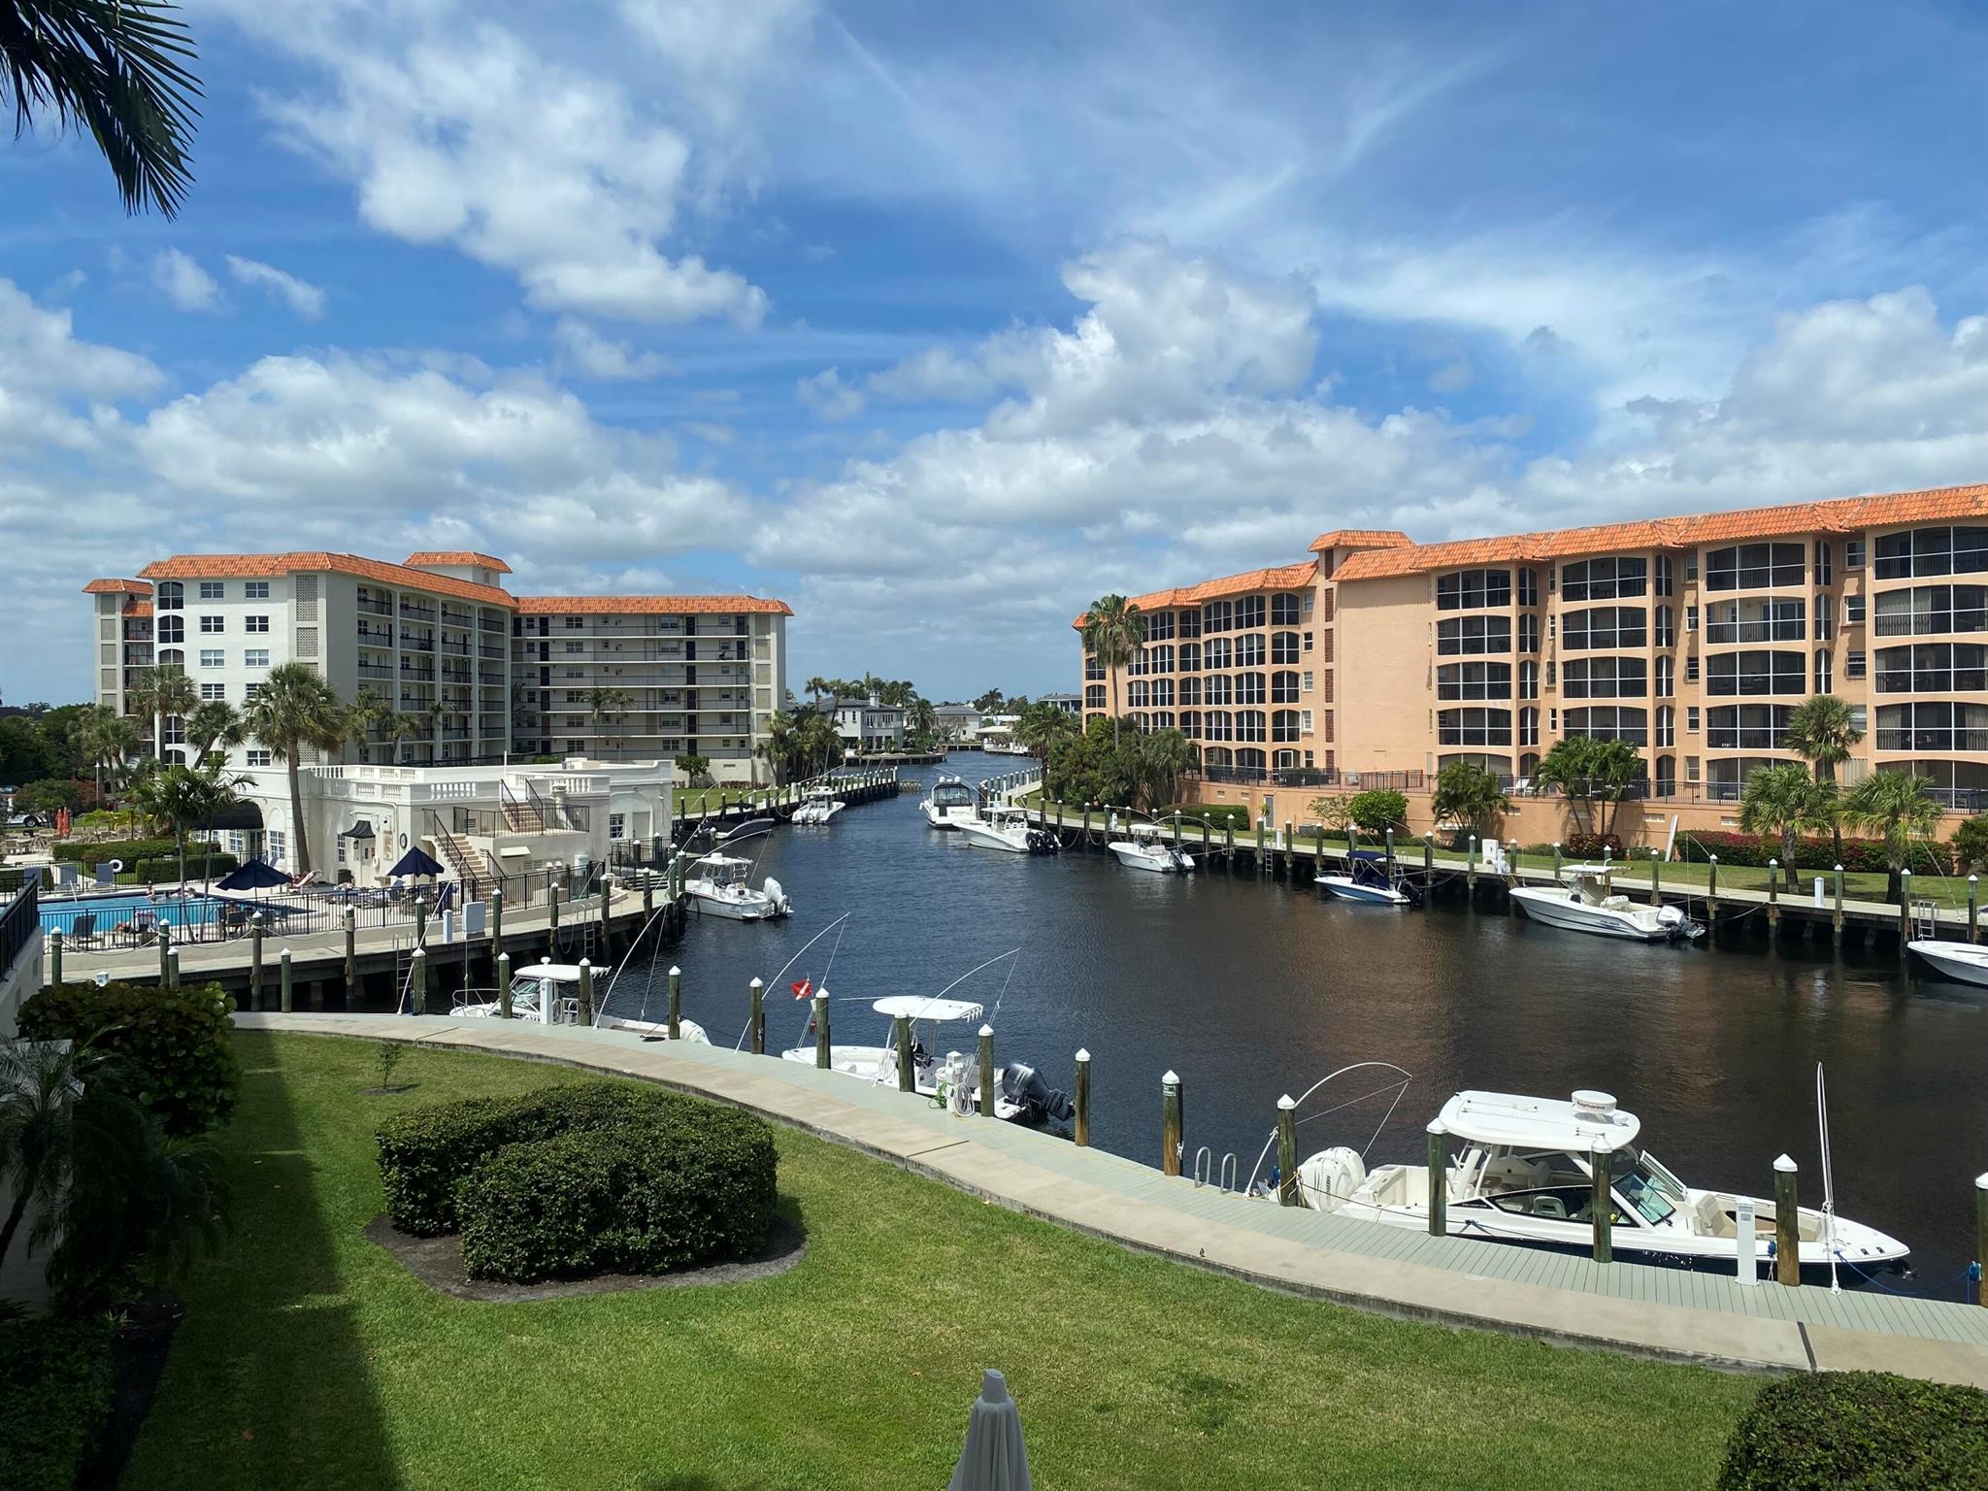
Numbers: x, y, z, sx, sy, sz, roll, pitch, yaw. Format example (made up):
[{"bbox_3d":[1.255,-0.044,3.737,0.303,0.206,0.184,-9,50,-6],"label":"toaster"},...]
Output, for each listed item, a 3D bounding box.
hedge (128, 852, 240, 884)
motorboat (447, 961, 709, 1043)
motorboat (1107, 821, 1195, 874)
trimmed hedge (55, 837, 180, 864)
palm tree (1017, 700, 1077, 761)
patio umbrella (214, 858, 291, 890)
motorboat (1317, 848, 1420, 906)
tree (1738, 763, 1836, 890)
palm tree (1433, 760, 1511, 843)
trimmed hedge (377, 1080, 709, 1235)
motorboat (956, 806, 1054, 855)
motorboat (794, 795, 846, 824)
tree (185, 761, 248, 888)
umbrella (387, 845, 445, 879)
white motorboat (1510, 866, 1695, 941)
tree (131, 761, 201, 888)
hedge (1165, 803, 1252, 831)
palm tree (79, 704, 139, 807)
[{"bbox_3d":[-35.904,5.484,66.606,4.182,1.020,1.326,-1,1,-39],"label":"hedge"},{"bbox_3d":[-10.702,6.904,38.435,8.100,2.700,2.550,0,1,23],"label":"motorboat"},{"bbox_3d":[8.925,5.982,88.026,2.550,2.652,7.548,-1,1,-31],"label":"motorboat"},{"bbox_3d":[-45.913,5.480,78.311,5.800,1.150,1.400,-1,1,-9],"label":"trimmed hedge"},{"bbox_3d":[5.024,0.252,140.000,5.800,9.000,5.800,0,1,0],"label":"palm tree"},{"bbox_3d":[-26.657,5.174,53.903,2.500,2.400,2.500,-1,1,-26],"label":"patio umbrella"},{"bbox_3d":[17.637,6.320,70.928,2.150,2.250,6.000,-1,1,-36],"label":"motorboat"},{"bbox_3d":[32.656,3.424,61.500,4.000,5.250,4.000,0,1,0],"label":"tree"},{"bbox_3d":[26.795,3.327,83.640,4.284,4.896,4.284,0,1,18],"label":"palm tree"},{"bbox_3d":[-6.856,6.292,23.271,4.800,1.330,1.950,-1,1,-35],"label":"trimmed hedge"},{"bbox_3d":[0.459,5.541,101.467,3.200,2.900,11.300,-1,1,-31],"label":"motorboat"},{"bbox_3d":[-14.586,5.333,130.560,2.958,2.856,9.180,0,1,14],"label":"motorboat"},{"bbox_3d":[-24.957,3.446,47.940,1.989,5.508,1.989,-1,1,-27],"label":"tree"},{"bbox_3d":[-21.862,4.995,56.500,2.200,2.400,2.200,0,1,0],"label":"umbrella"},{"bbox_3d":[24.538,6.257,61.071,2.550,2.650,8.150,-1,1,-33],"label":"white motorboat"},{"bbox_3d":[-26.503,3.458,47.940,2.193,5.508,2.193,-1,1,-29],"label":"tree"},{"bbox_3d":[14.200,4.699,99.800,1.300,1.500,7.500,-1,1,-33],"label":"hedge"},{"bbox_3d":[-71.422,0.844,120.360,4.692,8.364,4.692,-1,1,-31],"label":"palm tree"}]

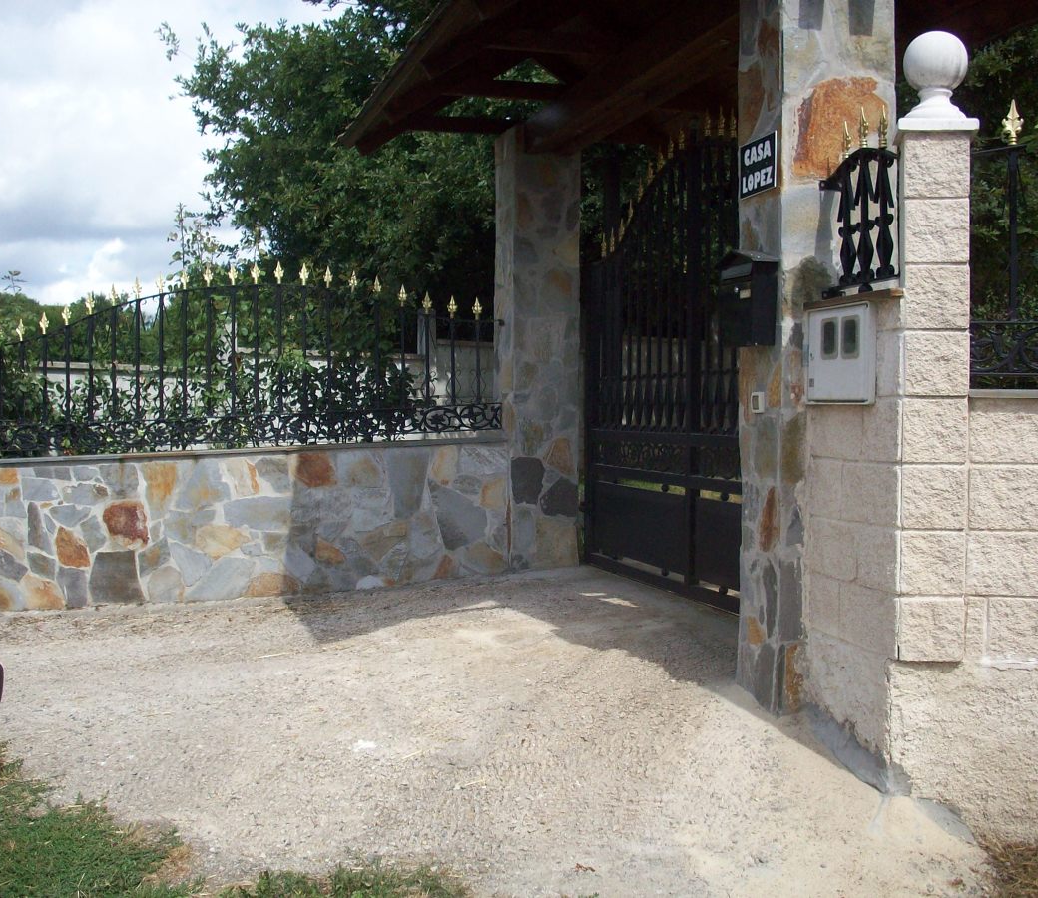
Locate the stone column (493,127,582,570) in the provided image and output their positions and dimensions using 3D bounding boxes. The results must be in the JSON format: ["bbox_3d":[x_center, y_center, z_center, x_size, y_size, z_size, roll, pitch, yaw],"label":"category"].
[{"bbox_3d":[0.111,-0.613,7.835,0.420,2.655,0.400,0,2,-16],"label":"stone column"}]

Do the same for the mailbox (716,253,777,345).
[{"bbox_3d":[0.815,-0.525,4.546,0.115,0.320,0.265,0,2,-16],"label":"mailbox"}]

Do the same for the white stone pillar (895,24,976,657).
[{"bbox_3d":[1.273,-0.320,3.927,0.240,1.930,0.240,1,2,8],"label":"white stone pillar"}]

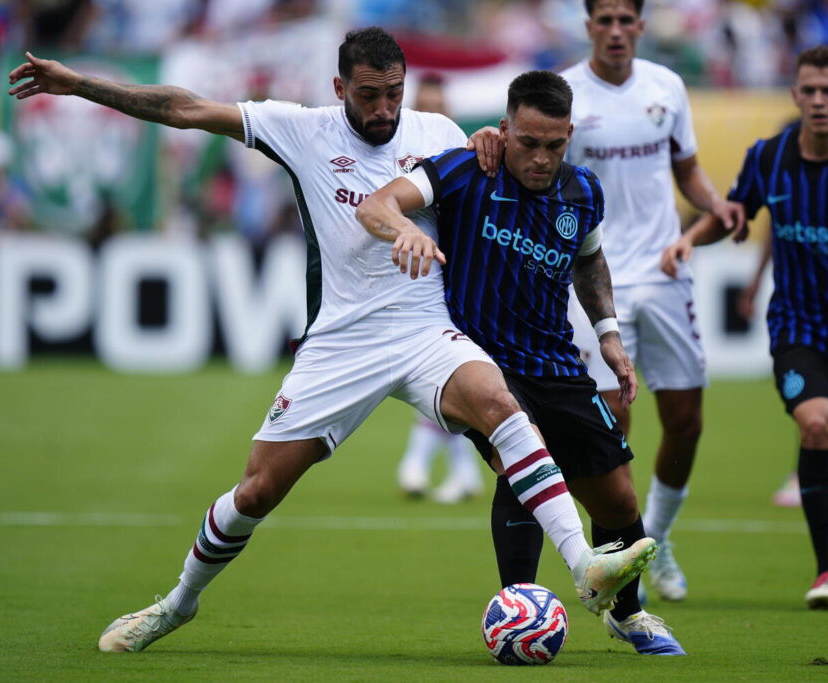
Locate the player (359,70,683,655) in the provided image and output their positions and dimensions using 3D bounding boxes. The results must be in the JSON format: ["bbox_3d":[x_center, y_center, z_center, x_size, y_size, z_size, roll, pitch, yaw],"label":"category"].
[{"bbox_3d":[0.280,0.055,29.950,0.800,1.540,0.650,0,1,-7],"label":"player"}]

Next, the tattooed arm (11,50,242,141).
[{"bbox_3d":[-0.759,-0.645,30.250,0.635,0.130,0.130,12,0,0],"label":"tattooed arm"}]

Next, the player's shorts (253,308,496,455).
[{"bbox_3d":[-0.104,0.106,30.100,0.590,0.385,0.370,0,1,-12],"label":"player's shorts"}]

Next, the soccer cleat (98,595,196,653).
[{"bbox_3d":[-0.712,0.753,30.400,0.280,0.110,0.105,-17,7,-22],"label":"soccer cleat"}]

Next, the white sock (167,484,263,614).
[{"bbox_3d":[-0.531,0.554,30.300,0.140,0.370,0.125,5,36,-39],"label":"white sock"}]

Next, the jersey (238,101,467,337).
[{"bbox_3d":[-0.163,-0.326,30.150,0.560,0.620,0.330,0,1,-12],"label":"jersey"}]

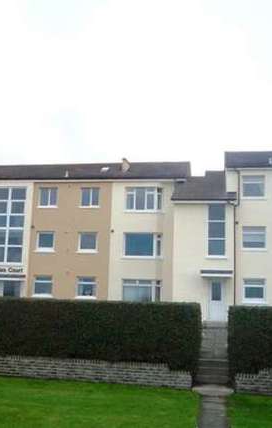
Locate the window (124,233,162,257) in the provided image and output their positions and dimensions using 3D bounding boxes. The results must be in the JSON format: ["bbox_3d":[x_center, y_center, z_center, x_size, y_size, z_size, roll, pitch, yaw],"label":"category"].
[{"bbox_3d":[0.402,1.816,28.562,2.242,1.472,0.250,0,-10,10],"label":"window"}]

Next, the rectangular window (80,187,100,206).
[{"bbox_3d":[-2.662,-0.951,29.013,1.104,1.190,0.130,0,-8,10],"label":"rectangular window"}]

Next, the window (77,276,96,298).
[{"bbox_3d":[-2.821,4.217,28.280,1.130,1.242,0.130,0,-8,10],"label":"window"}]

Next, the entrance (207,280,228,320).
[{"bbox_3d":[4.054,4.272,24.739,0.839,2.119,0.150,0,-10,10],"label":"entrance"}]

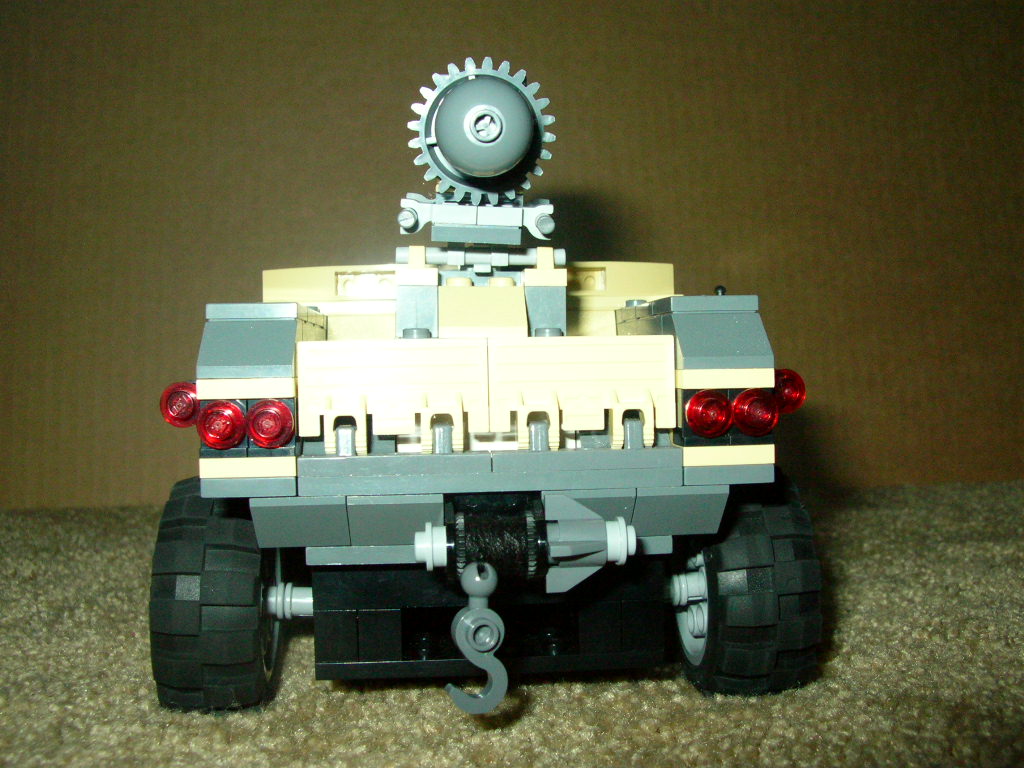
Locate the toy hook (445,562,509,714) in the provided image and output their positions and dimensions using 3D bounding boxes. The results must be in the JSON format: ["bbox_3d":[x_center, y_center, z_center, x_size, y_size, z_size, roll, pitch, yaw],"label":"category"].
[{"bbox_3d":[-0.006,0.040,0.170,0.010,0.024,0.007,-1,2,-13],"label":"toy hook"}]

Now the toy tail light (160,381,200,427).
[{"bbox_3d":[-0.058,0.004,0.188,0.008,0.008,0.005,-1,2,-4],"label":"toy tail light"}]

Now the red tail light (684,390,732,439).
[{"bbox_3d":[0.033,0.005,0.178,0.008,0.008,0.005,-1,2,-4],"label":"red tail light"}]

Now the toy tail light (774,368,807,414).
[{"bbox_3d":[0.050,0.001,0.195,0.008,0.008,0.005,-1,2,-4],"label":"toy tail light"}]

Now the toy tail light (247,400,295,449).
[{"bbox_3d":[-0.039,0.006,0.173,0.008,0.008,0.005,-1,2,-4],"label":"toy tail light"}]

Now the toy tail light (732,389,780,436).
[{"bbox_3d":[0.041,0.005,0.179,0.008,0.008,0.005,-1,2,-4],"label":"toy tail light"}]

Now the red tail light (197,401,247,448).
[{"bbox_3d":[-0.047,0.007,0.173,0.008,0.008,0.005,-1,2,-4],"label":"red tail light"}]

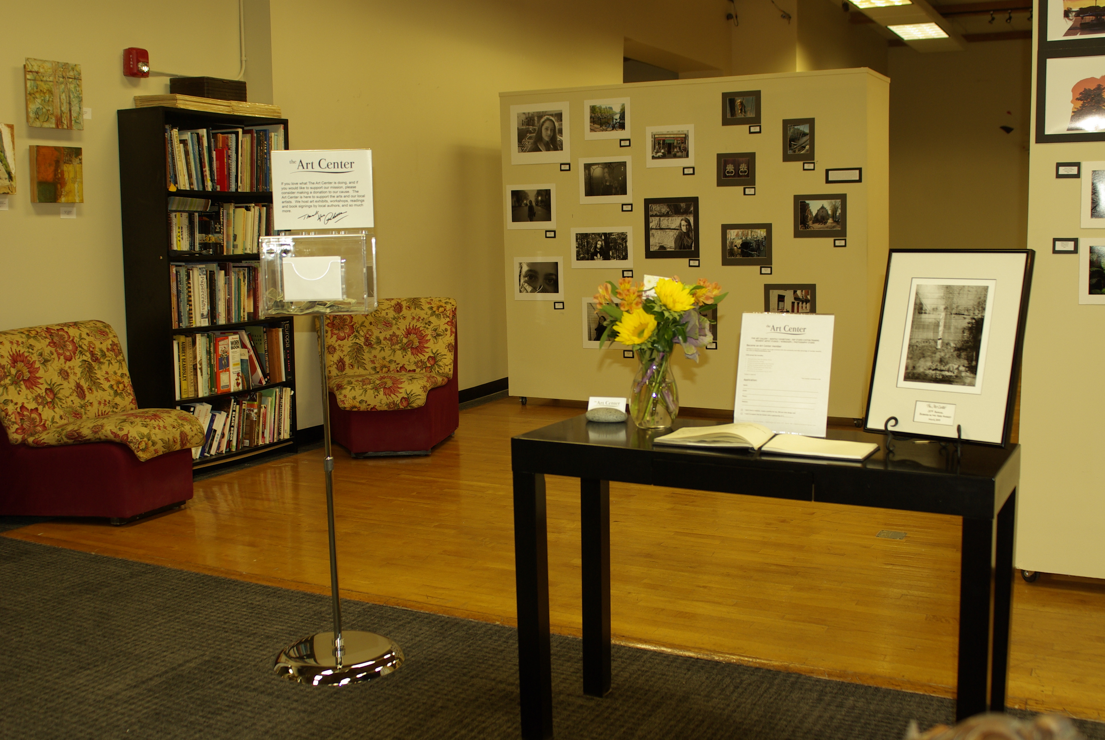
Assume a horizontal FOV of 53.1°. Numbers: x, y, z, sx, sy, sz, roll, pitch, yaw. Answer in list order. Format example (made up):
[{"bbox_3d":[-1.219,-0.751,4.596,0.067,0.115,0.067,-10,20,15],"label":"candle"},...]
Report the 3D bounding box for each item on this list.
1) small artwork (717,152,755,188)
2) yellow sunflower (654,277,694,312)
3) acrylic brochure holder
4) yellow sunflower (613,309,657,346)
[{"bbox_3d":[1.118,-1.215,6.726,0.243,0.198,0.015,3,8,27],"label":"small artwork"},{"bbox_3d":[0.289,-0.176,2.630,0.090,0.074,0.060,-4,-24,-21],"label":"yellow sunflower"},{"bbox_3d":[-0.624,0.232,3.097,0.365,1.222,0.340,-1,7,-3],"label":"acrylic brochure holder"},{"bbox_3d":[0.194,-0.100,2.600,0.093,0.084,0.056,2,-18,27],"label":"yellow sunflower"}]

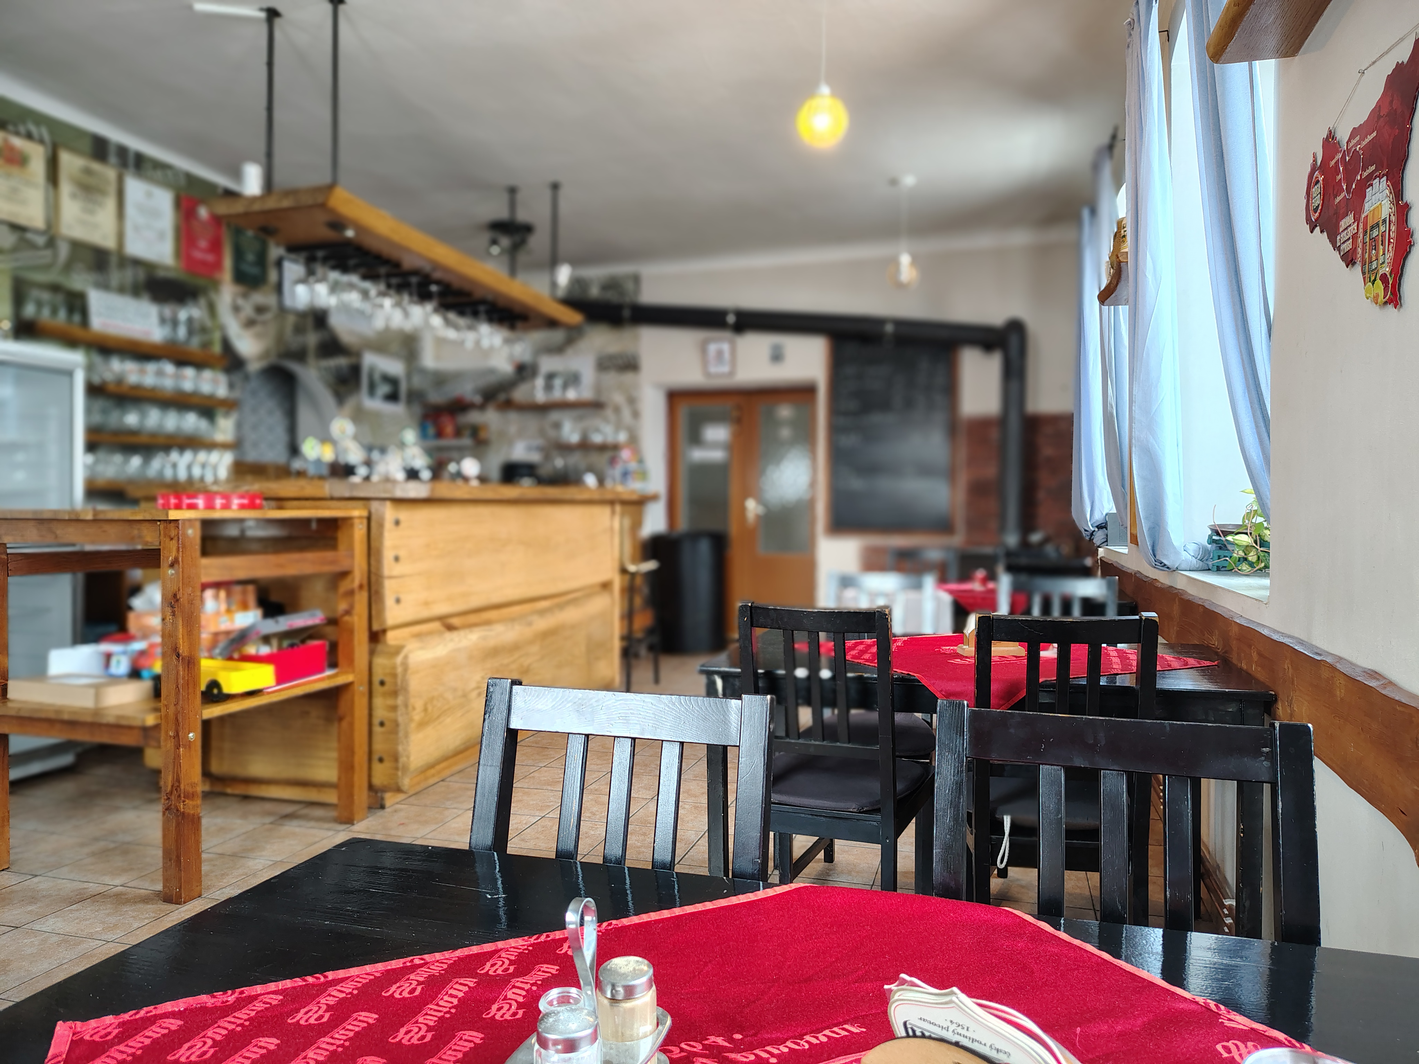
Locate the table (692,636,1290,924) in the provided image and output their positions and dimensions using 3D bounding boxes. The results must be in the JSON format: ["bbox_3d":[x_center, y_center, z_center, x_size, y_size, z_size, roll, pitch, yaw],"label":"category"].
[{"bbox_3d":[0.645,0.666,2.445,1.170,0.735,0.760,0,1,16],"label":"table"}]

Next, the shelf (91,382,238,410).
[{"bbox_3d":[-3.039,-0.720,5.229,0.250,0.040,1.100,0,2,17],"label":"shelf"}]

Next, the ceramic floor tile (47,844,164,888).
[{"bbox_3d":[-1.855,1.053,3.114,0.305,0.010,0.305,0,2,17],"label":"ceramic floor tile"}]

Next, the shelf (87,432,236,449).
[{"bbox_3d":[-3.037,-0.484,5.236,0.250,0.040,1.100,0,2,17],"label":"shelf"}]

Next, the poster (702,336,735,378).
[{"bbox_3d":[0.068,-1.352,7.592,0.255,0.315,0.020,0,2,17],"label":"poster"}]

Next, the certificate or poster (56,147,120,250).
[{"bbox_3d":[-3.046,-1.626,4.818,0.020,0.425,0.340,0,2,17],"label":"certificate or poster"}]

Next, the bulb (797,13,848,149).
[{"bbox_3d":[0.390,-1.618,3.414,0.172,0.572,0.172,0,1,16],"label":"bulb"}]

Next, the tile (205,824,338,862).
[{"bbox_3d":[-1.451,1.030,3.275,0.300,0.010,0.300,0,1,16],"label":"tile"}]

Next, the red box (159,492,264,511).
[{"bbox_3d":[-1.726,-0.105,3.400,0.325,0.058,0.280,-1,2,-27],"label":"red box"}]

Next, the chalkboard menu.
[{"bbox_3d":[1.377,-0.722,7.492,0.983,1.530,0.040,0,2,17],"label":"chalkboard menu"}]

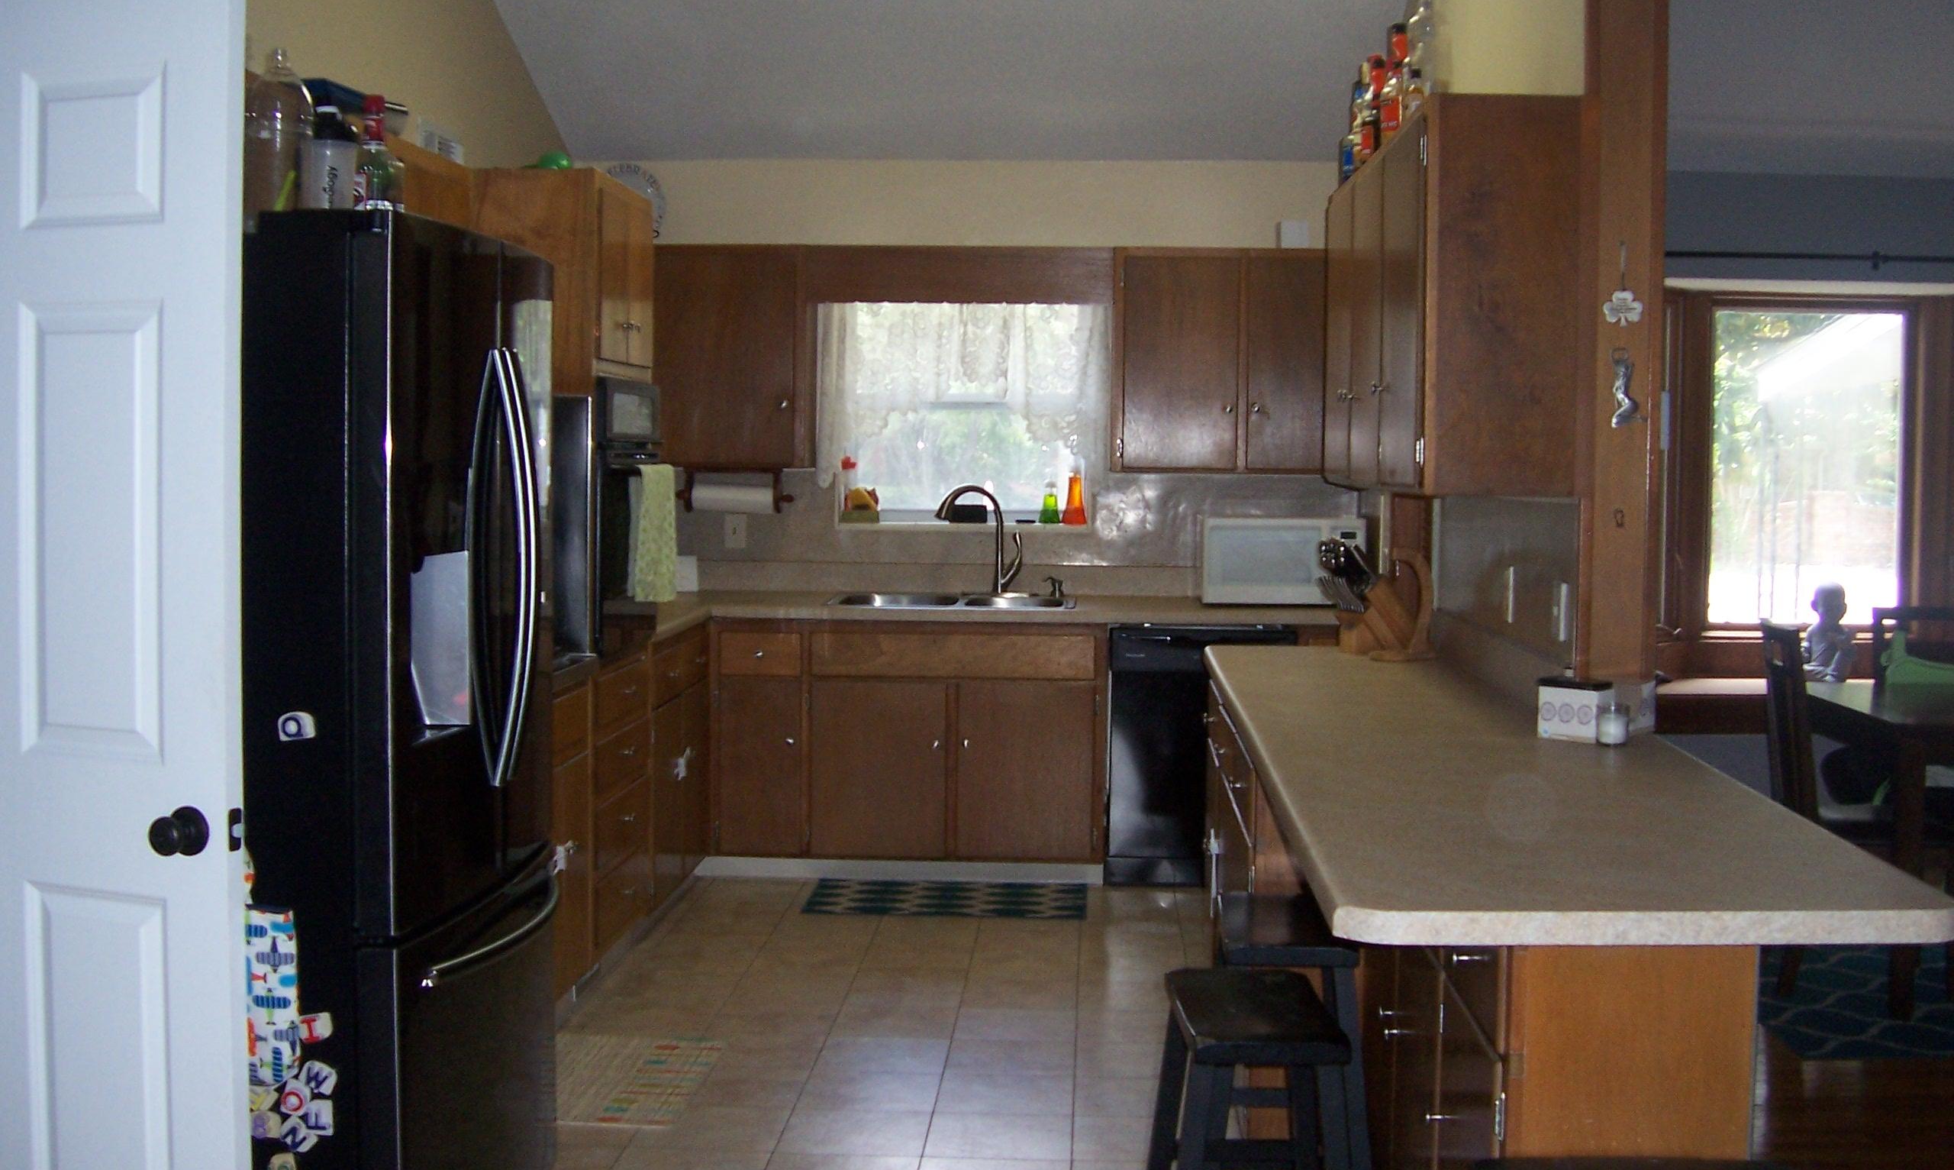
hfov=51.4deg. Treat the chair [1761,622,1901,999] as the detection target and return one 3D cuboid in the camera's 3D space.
[{"bbox_3d":[2.382,0.603,5.562,0.490,0.985,0.440,1,4,3],"label":"chair"}]

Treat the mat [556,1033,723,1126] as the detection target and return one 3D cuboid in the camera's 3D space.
[{"bbox_3d":[-0.838,1.105,4.586,0.440,0.010,0.665,1,3,3],"label":"mat"}]

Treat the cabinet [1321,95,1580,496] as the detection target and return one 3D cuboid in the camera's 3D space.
[{"bbox_3d":[1.068,-0.614,4.786,0.303,0.765,1.730,1,4,3],"label":"cabinet"}]

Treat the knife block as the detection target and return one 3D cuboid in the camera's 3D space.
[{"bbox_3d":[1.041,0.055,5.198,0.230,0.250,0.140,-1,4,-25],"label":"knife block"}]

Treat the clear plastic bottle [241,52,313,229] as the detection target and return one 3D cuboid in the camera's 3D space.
[{"bbox_3d":[-1.083,-0.679,3.157,0.107,0.305,0.107,-1,3,-19],"label":"clear plastic bottle"}]

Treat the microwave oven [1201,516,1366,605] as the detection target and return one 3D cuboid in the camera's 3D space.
[{"bbox_3d":[1.060,-0.083,7.096,0.545,0.305,0.380,1,3,3],"label":"microwave oven"}]

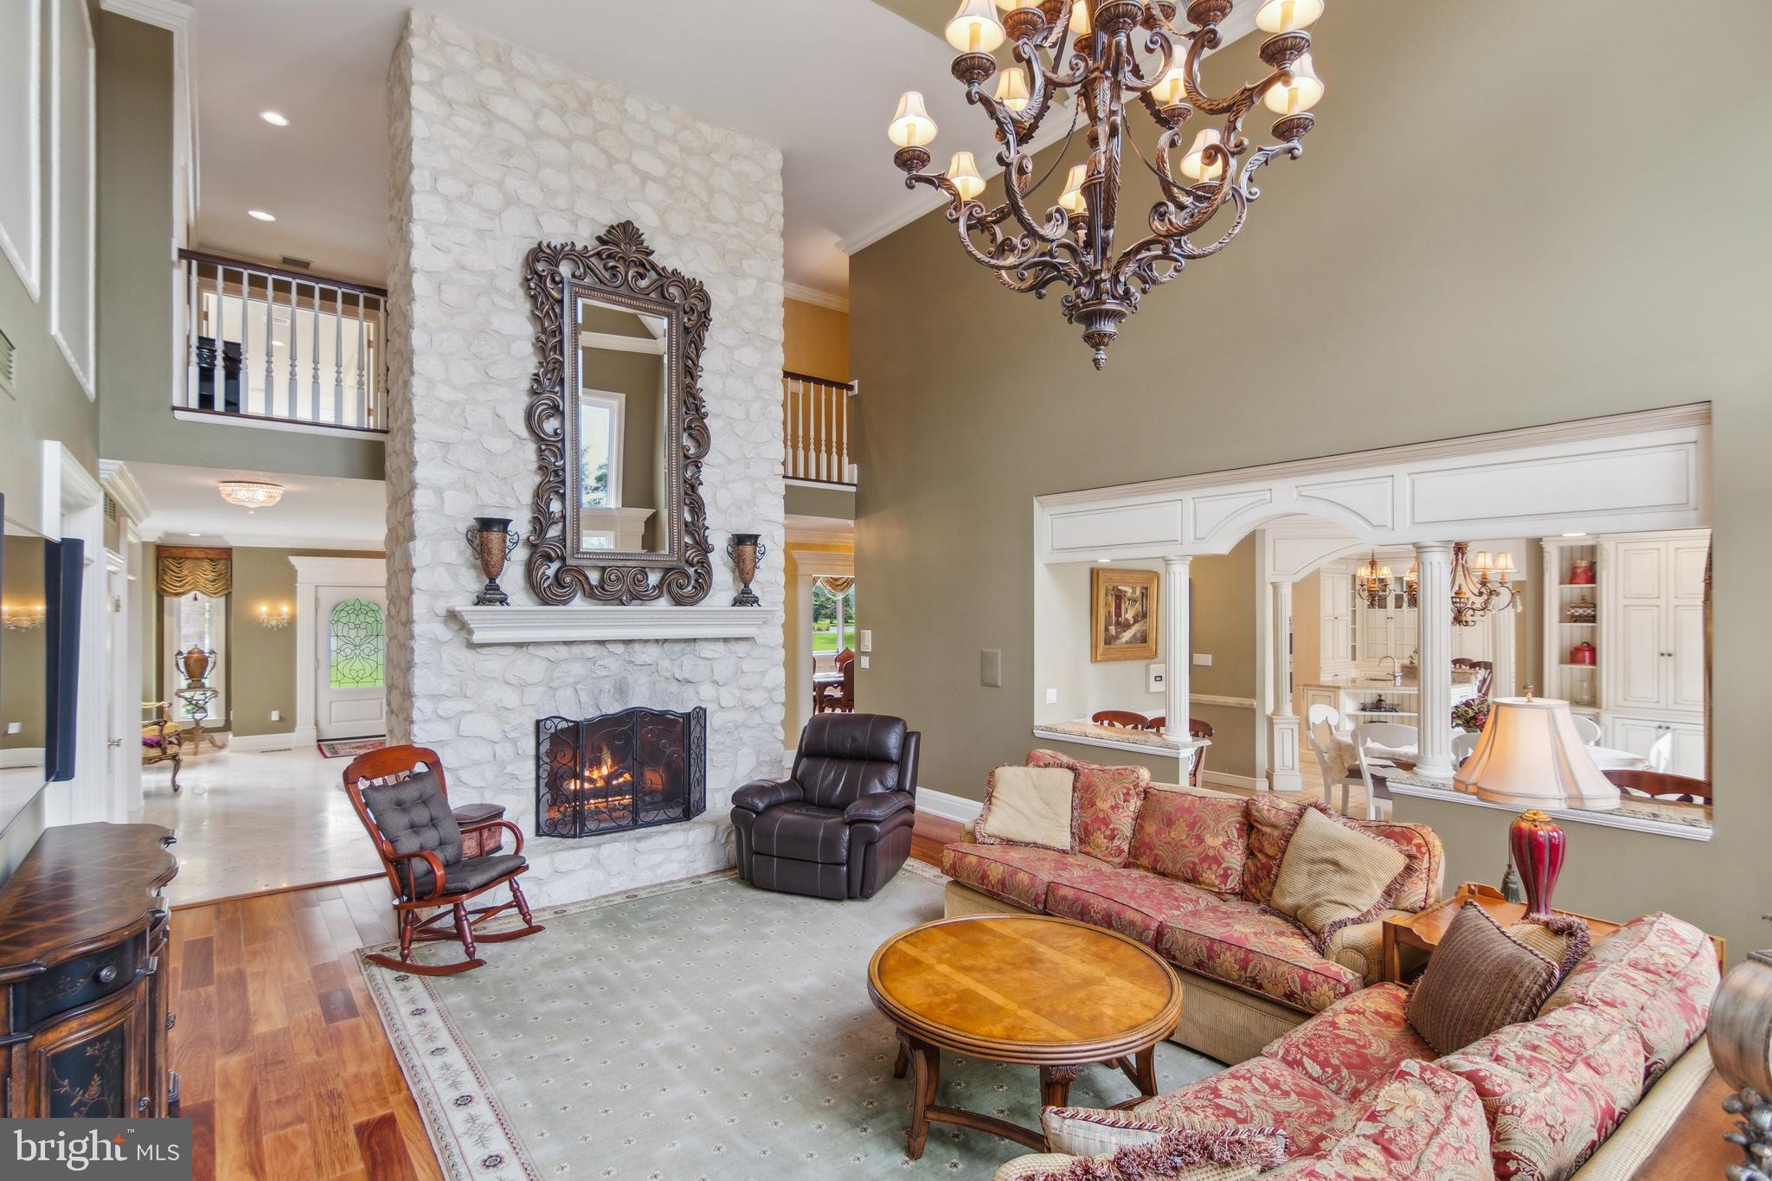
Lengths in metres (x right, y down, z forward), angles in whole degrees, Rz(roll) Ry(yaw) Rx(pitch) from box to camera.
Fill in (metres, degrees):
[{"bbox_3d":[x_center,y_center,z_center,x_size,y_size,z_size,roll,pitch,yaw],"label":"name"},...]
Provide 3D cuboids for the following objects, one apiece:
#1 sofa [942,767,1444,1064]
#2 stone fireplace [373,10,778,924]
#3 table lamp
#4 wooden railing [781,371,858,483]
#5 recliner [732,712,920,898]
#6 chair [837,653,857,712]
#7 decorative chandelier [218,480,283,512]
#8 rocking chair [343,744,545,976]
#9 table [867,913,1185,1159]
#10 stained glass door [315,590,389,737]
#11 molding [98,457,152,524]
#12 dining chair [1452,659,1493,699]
[{"bbox_3d":[1.346,1.466,4.121,0.984,0.905,2.244,0,-1,-39],"label":"sofa"},{"bbox_3d":[-2.006,-0.819,6.199,2.736,5.610,1.476,0,-1,-39],"label":"stone fireplace"},{"bbox_3d":[2.415,0.789,3.116,0.502,0.856,0.502,0,-1,-39],"label":"table lamp"},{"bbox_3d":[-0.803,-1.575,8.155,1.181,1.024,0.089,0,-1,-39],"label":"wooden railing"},{"bbox_3d":[-0.409,1.455,6.006,1.014,1.024,1.033,-1,-1,19],"label":"recliner"},{"bbox_3d":[-0.511,1.547,12.598,0.541,1.043,0.591,0,-1,-39],"label":"chair"},{"bbox_3d":[-4.699,-0.686,6.193,0.394,0.212,0.394,0,-1,-39],"label":"decorative chandelier"},{"bbox_3d":[-2.353,1.413,4.496,0.807,1.102,0.571,-1,-1,6],"label":"rocking chair"},{"bbox_3d":[0.511,1.666,3.072,1.127,0.492,1.127,-1,-1,0],"label":"table"},{"bbox_3d":[-7.429,1.038,11.794,0.984,2.131,0.069,0,-1,-39],"label":"stained glass door"},{"bbox_3d":[-5.774,-0.691,6.424,0.128,0.167,3.543,0,-1,-39],"label":"molding"},{"bbox_3d":[7.051,1.396,10.039,0.512,1.102,0.472,0,-1,-39],"label":"dining chair"}]

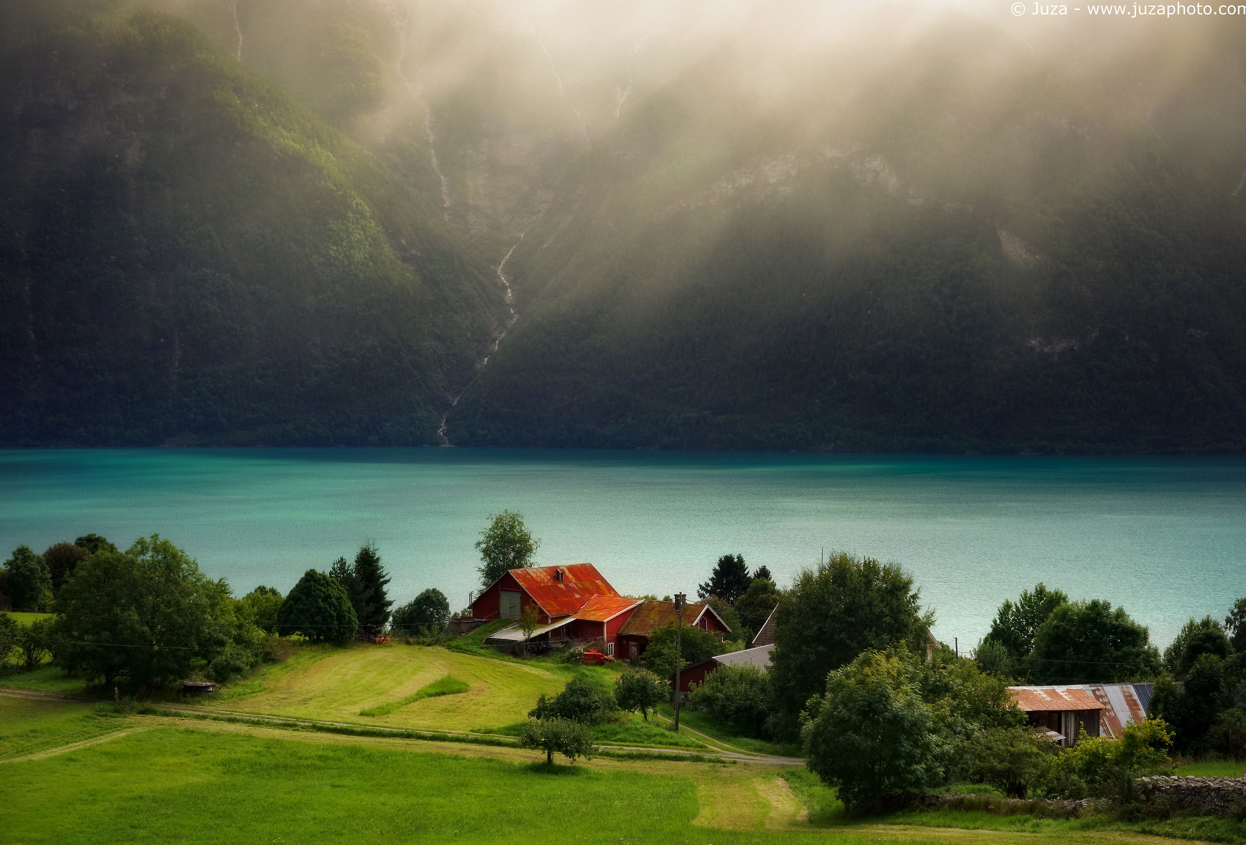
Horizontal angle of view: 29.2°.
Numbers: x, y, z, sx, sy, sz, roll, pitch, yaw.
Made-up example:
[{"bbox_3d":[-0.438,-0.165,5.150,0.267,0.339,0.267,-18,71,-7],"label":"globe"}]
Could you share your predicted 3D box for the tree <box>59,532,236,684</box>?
[{"bbox_3d":[-37.360,14.819,187.000,14.000,11.994,11.900,0,2,0],"label":"tree"}]

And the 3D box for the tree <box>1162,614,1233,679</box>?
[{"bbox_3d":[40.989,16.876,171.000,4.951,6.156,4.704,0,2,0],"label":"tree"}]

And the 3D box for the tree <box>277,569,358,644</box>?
[{"bbox_3d":[-27.263,16.515,214.000,7.170,6.819,6.811,0,2,0],"label":"tree"}]

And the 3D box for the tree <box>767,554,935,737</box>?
[{"bbox_3d":[15.288,14.897,160.000,10.788,12.580,10.248,0,2,0],"label":"tree"}]

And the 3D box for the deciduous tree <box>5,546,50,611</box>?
[{"bbox_3d":[-61.651,16.215,248.000,4.616,6.978,4.385,0,2,0],"label":"deciduous tree"}]

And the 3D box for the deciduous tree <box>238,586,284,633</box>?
[{"bbox_3d":[-34.281,18.115,228.000,4.904,5.095,4.904,0,2,0],"label":"deciduous tree"}]

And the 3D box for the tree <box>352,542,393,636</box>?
[{"bbox_3d":[-23.604,15.805,226.000,3.926,8.978,3.926,0,2,0],"label":"tree"}]

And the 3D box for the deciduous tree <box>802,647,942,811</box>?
[{"bbox_3d":[14.668,18.117,141.000,8.282,9.744,7.868,0,2,0],"label":"deciduous tree"}]

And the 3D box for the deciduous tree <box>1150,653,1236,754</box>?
[{"bbox_3d":[34.517,17.100,145.000,5.158,6.360,4.900,0,2,0],"label":"deciduous tree"}]

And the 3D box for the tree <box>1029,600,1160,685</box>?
[{"bbox_3d":[40.602,19.649,206.000,11.248,8.780,10.123,0,2,0],"label":"tree"}]

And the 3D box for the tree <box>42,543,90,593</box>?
[{"bbox_3d":[-63.117,17.615,272.000,5.963,7.766,5.963,0,2,0],"label":"tree"}]

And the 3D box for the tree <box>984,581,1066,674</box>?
[{"bbox_3d":[36.587,19.485,216.000,8.041,10.011,8.041,0,2,0],"label":"tree"}]

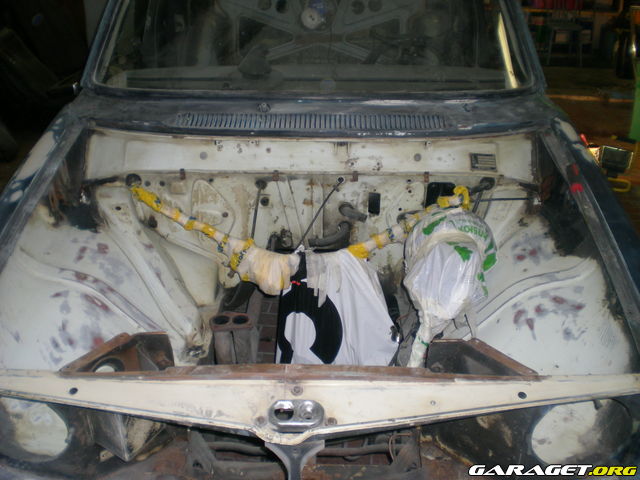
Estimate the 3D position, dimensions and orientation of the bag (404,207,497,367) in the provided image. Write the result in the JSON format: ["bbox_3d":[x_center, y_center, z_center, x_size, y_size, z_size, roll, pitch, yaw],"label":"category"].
[{"bbox_3d":[0.372,0.124,2.000,0.260,0.370,0.330,1,33,2],"label":"bag"}]

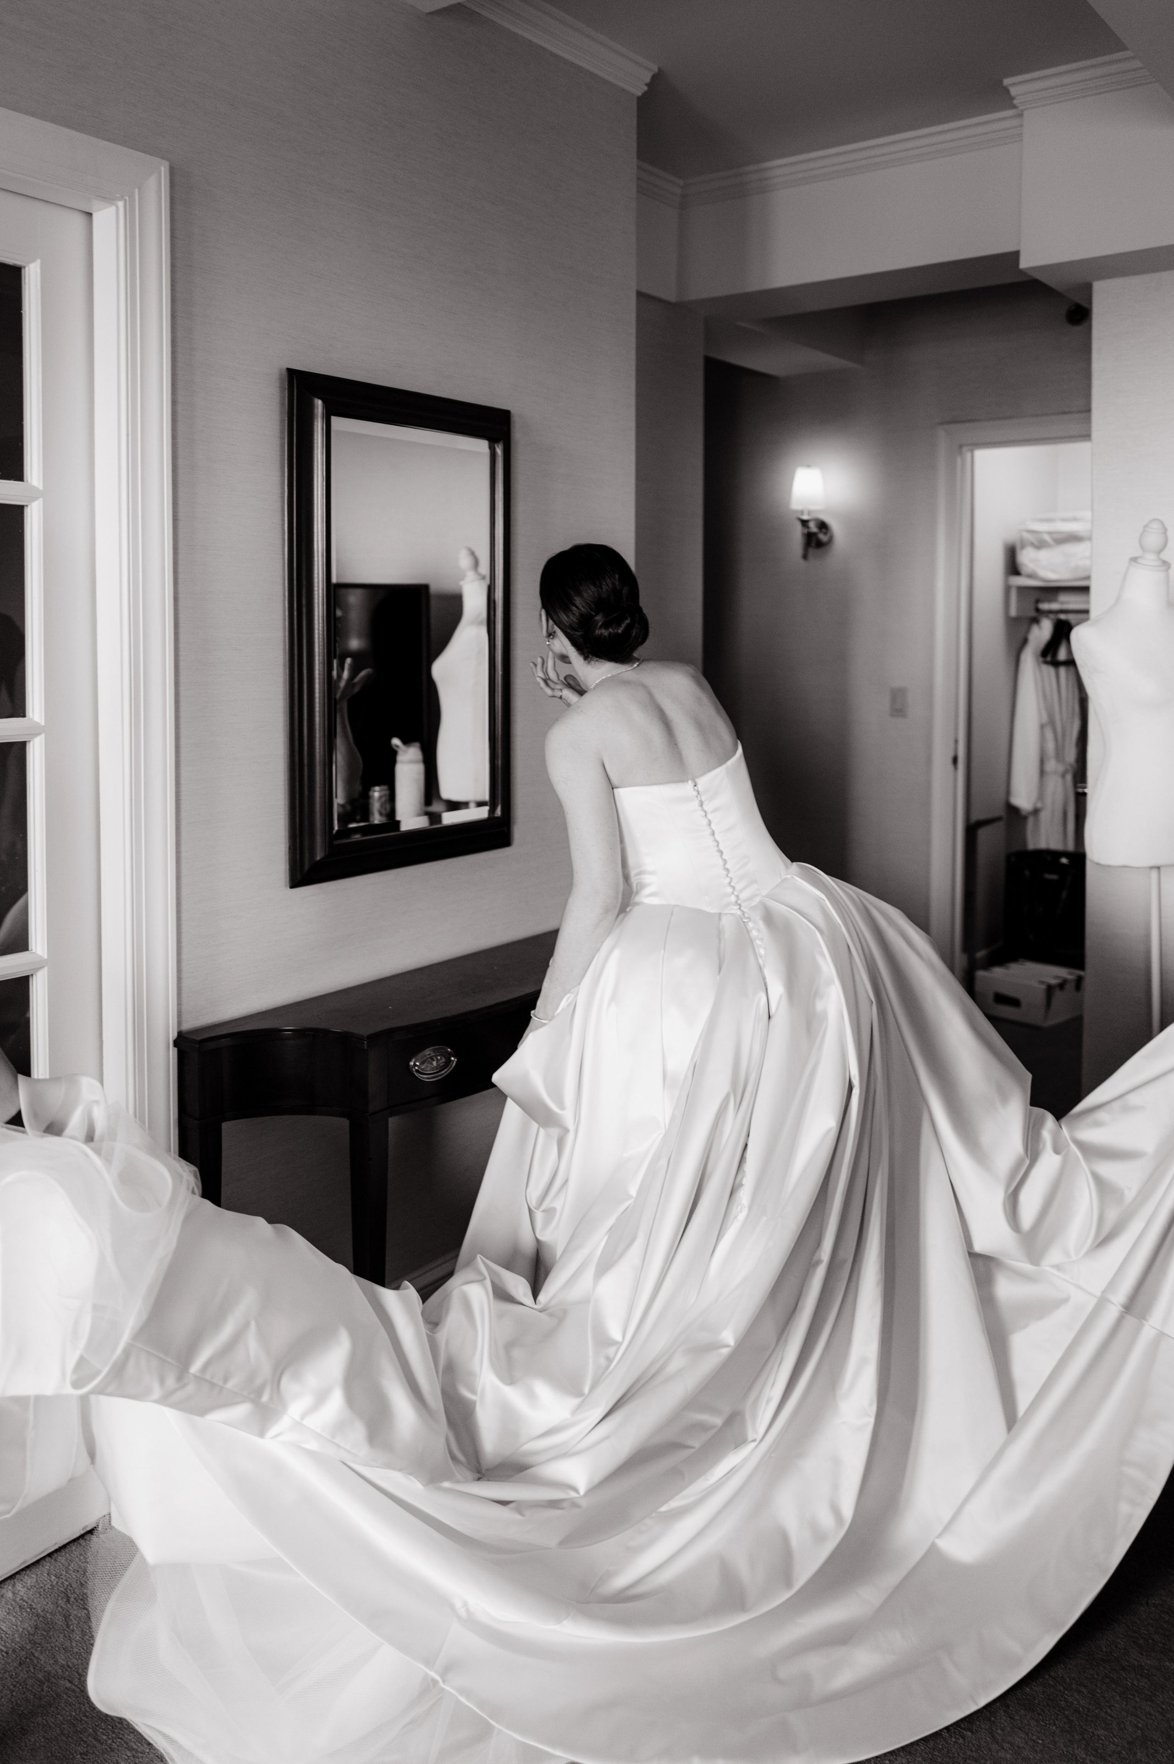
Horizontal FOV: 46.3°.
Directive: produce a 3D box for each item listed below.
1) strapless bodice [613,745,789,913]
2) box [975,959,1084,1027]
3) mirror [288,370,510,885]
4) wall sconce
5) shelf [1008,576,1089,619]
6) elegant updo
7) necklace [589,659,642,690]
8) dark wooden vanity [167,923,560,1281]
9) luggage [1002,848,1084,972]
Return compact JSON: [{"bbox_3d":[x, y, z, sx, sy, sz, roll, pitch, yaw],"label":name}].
[{"bbox_3d":[0.197,-0.103,2.460,0.270,0.280,0.230,-14,-13,-24],"label":"strapless bodice"},{"bbox_3d":[1.678,0.420,5.173,0.290,0.160,0.270,-5,8,-43],"label":"box"},{"bbox_3d":[-0.335,-0.480,2.613,0.045,0.905,0.570,2,6,37],"label":"mirror"},{"bbox_3d":[0.855,-1.412,5.248,0.150,0.360,0.200,5,8,37],"label":"wall sconce"},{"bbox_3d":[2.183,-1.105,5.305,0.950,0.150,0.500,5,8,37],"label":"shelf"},{"bbox_3d":[0.014,-0.507,2.490,0.175,0.200,0.215,-7,-7,-37],"label":"elegant updo"},{"bbox_3d":[0.034,-0.361,2.500,0.130,0.075,0.130,-10,-17,-30],"label":"necklace"},{"bbox_3d":[-0.234,0.585,2.575,0.310,0.800,1.060,5,8,37],"label":"dark wooden vanity"},{"bbox_3d":[1.878,0.164,5.420,0.390,0.580,0.250,5,8,37],"label":"luggage"}]

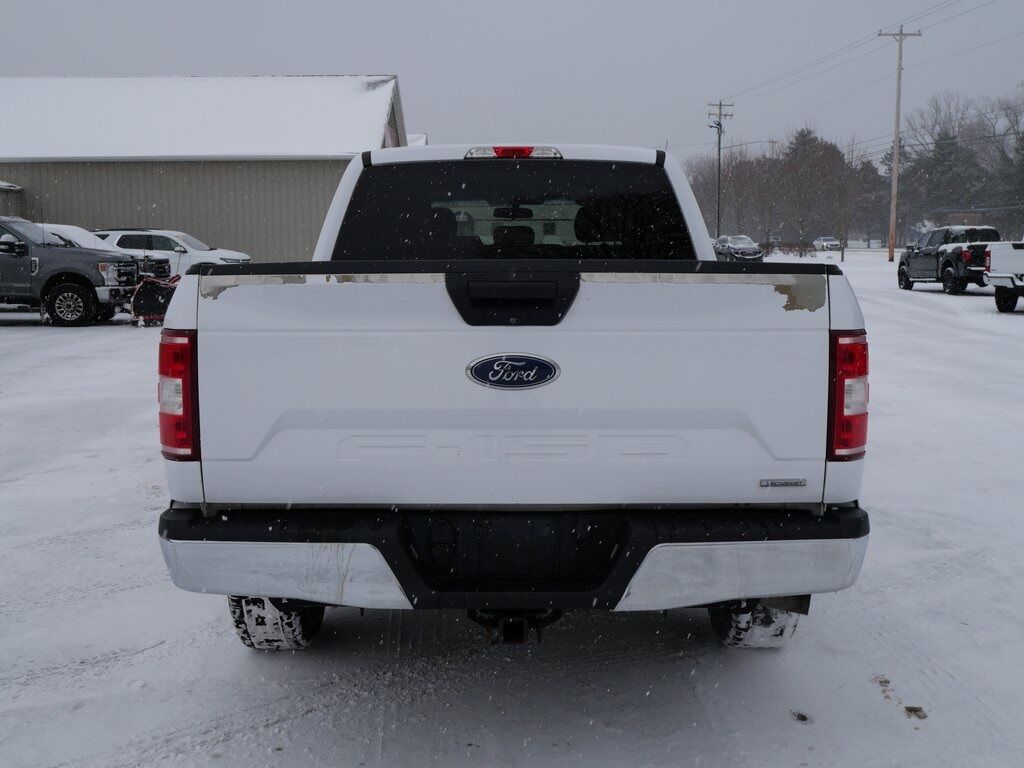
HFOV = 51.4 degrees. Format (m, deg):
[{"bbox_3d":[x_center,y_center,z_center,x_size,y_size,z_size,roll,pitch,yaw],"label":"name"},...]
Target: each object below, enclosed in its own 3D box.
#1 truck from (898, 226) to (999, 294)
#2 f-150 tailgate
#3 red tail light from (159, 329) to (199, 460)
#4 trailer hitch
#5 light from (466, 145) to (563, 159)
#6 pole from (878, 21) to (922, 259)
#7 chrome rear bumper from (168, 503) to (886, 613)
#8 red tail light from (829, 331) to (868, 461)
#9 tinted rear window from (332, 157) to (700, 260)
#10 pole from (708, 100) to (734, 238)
[{"bbox_3d":[13.764,-3.823,32.548,2.100,1.960,5.850,0,8,1],"label":"truck"},{"bbox_3d":[0.004,0.002,2.845,1.640,0.650,0.100,0,8,0],"label":"f-150 tailgate"},{"bbox_3d":[-0.890,0.025,2.894,0.125,0.350,0.160,0,8,0],"label":"red tail light"},{"bbox_3d":[0.004,0.628,2.878,0.250,0.120,0.200,0,8,0],"label":"trailer hitch"},{"bbox_3d":[0.004,-1.042,4.784,0.440,0.068,0.060,0,8,0],"label":"light"},{"bbox_3d":[22.250,-13.789,61.718,2.450,13.400,0.400,-1,8,-5],"label":"pole"},{"bbox_3d":[0.004,0.440,2.868,1.880,0.250,0.300,0,8,0],"label":"chrome rear bumper"},{"bbox_3d":[0.898,0.025,2.894,0.125,0.350,0.160,0,8,0],"label":"red tail light"},{"bbox_3d":[0.004,-0.760,4.711,1.580,0.500,0.100,0,-9,0],"label":"tinted rear window"},{"bbox_3d":[19.850,-19.707,102.292,2.400,14.500,0.400,-1,8,-5],"label":"pole"}]

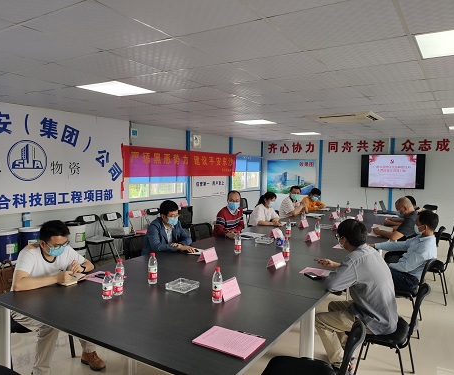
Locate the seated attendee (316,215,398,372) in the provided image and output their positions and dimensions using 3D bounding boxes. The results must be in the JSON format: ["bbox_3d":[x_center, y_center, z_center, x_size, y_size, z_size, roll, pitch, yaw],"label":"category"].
[{"bbox_3d":[0.998,0.844,2.923,0.740,1.220,0.520,4,4,40],"label":"seated attendee"}]

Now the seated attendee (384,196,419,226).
[{"bbox_3d":[2.797,0.726,5.770,0.740,1.220,0.520,3,4,31],"label":"seated attendee"}]

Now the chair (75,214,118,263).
[{"bbox_3d":[-2.028,0.853,5.919,0.480,0.800,0.450,3,3,32],"label":"chair"}]

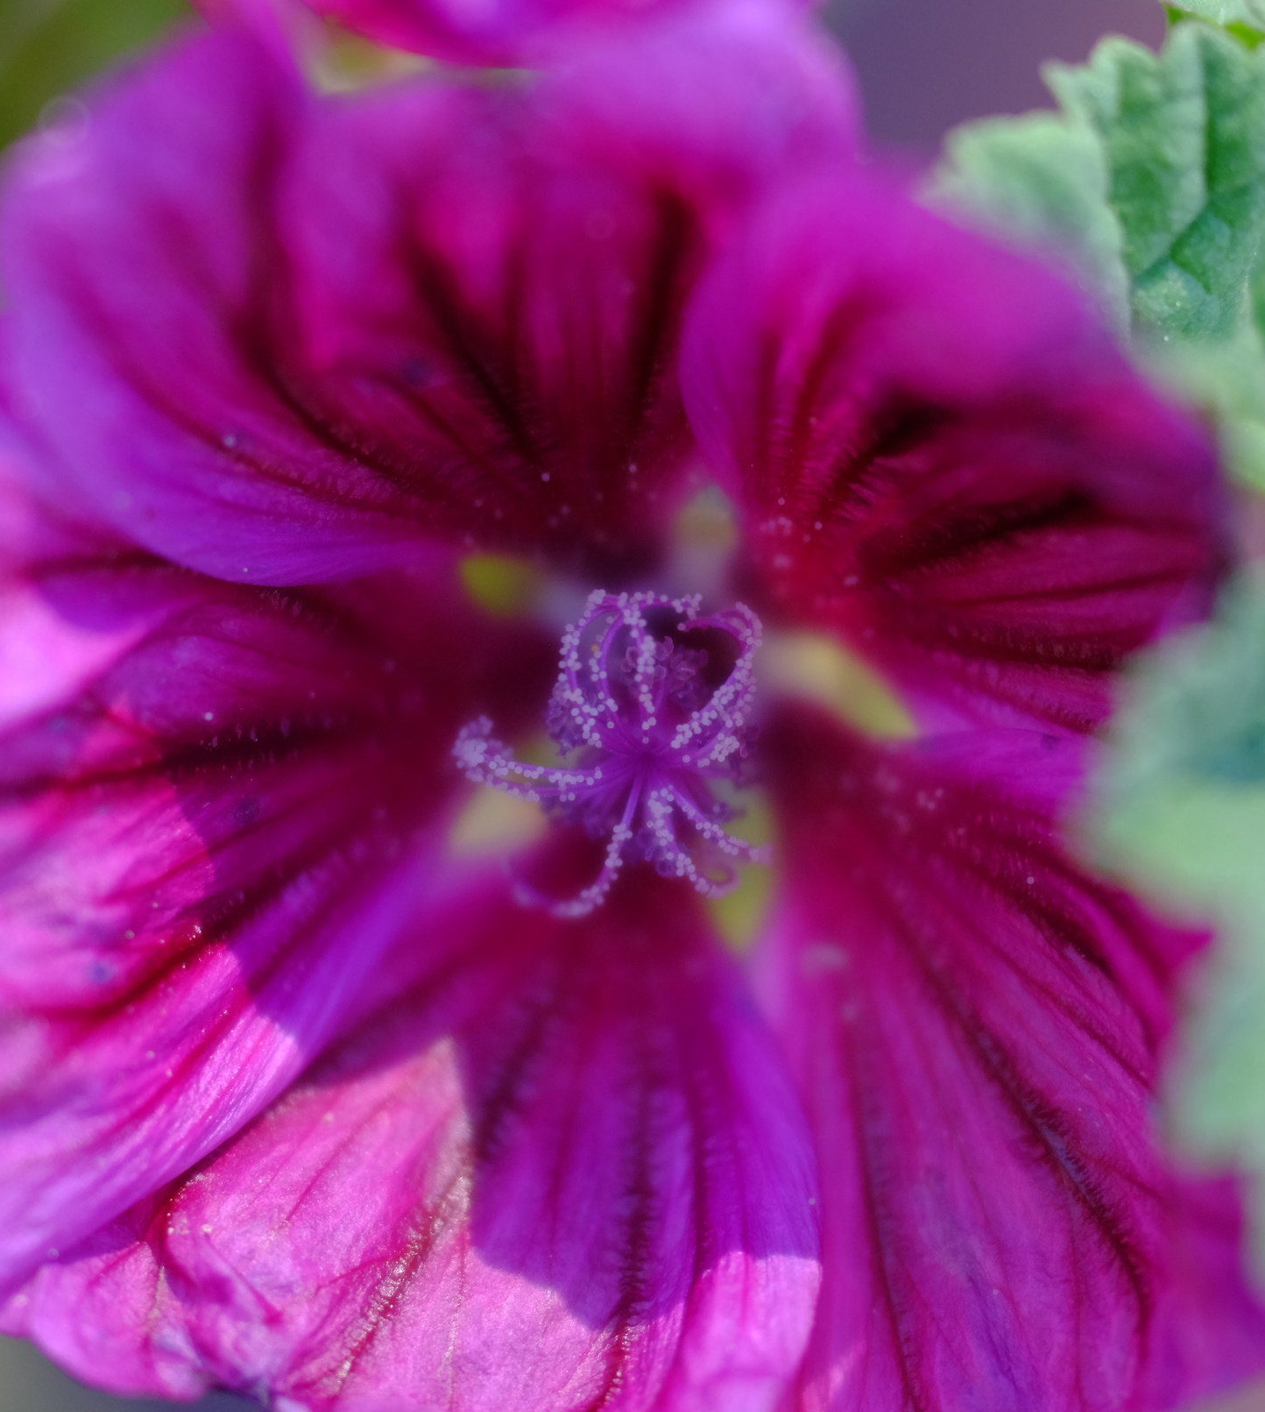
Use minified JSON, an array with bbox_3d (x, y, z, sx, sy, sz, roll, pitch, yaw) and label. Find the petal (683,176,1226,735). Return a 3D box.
[{"bbox_3d":[0.012,-0.010,0.167,0.020,0.020,0.010,44,43,1],"label":"petal"}]

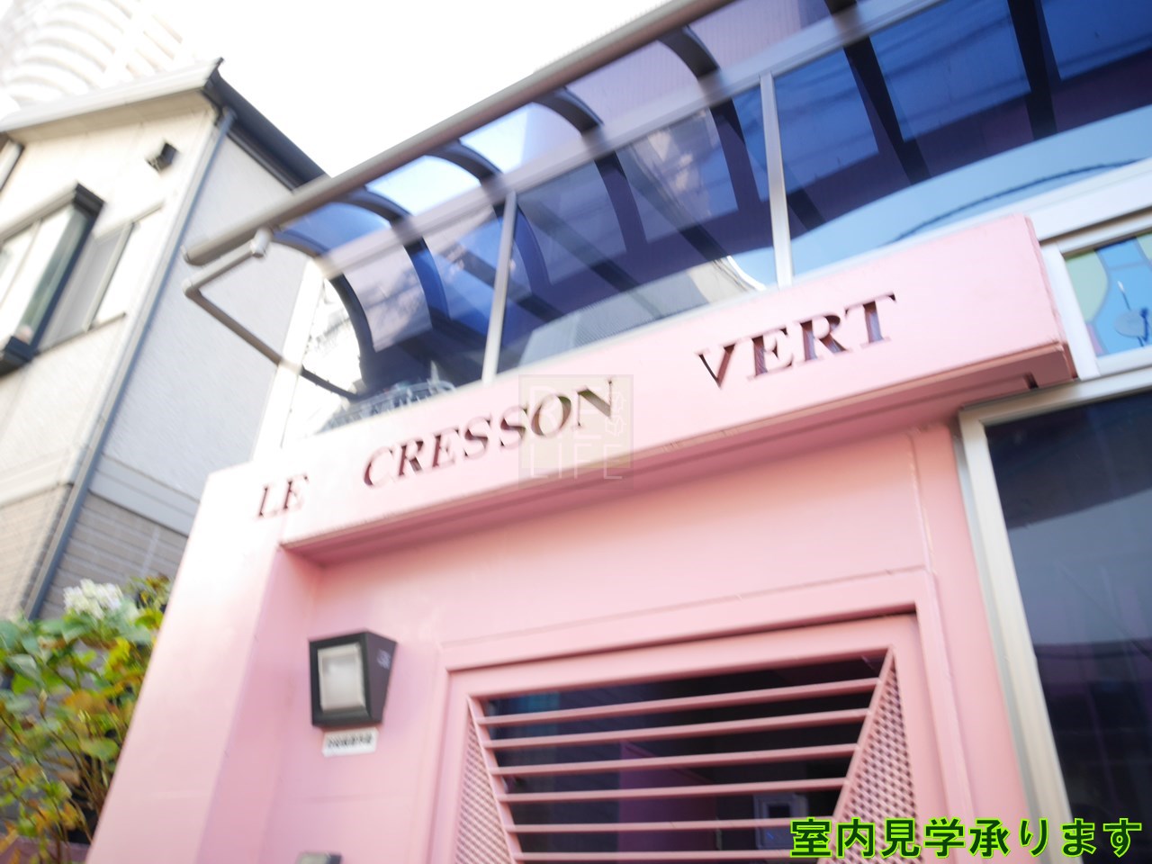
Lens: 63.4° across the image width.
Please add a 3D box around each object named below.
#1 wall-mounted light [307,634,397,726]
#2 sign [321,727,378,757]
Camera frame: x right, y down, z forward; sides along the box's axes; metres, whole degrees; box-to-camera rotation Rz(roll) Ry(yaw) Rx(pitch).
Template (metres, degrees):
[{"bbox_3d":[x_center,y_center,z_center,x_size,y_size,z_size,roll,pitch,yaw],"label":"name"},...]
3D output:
[{"bbox_3d":[-0.486,0.525,1.968,0.164,0.168,0.093,-15,-37,27],"label":"wall-mounted light"},{"bbox_3d":[-0.473,0.644,1.936,0.151,0.051,0.010,-15,-37,27],"label":"sign"}]

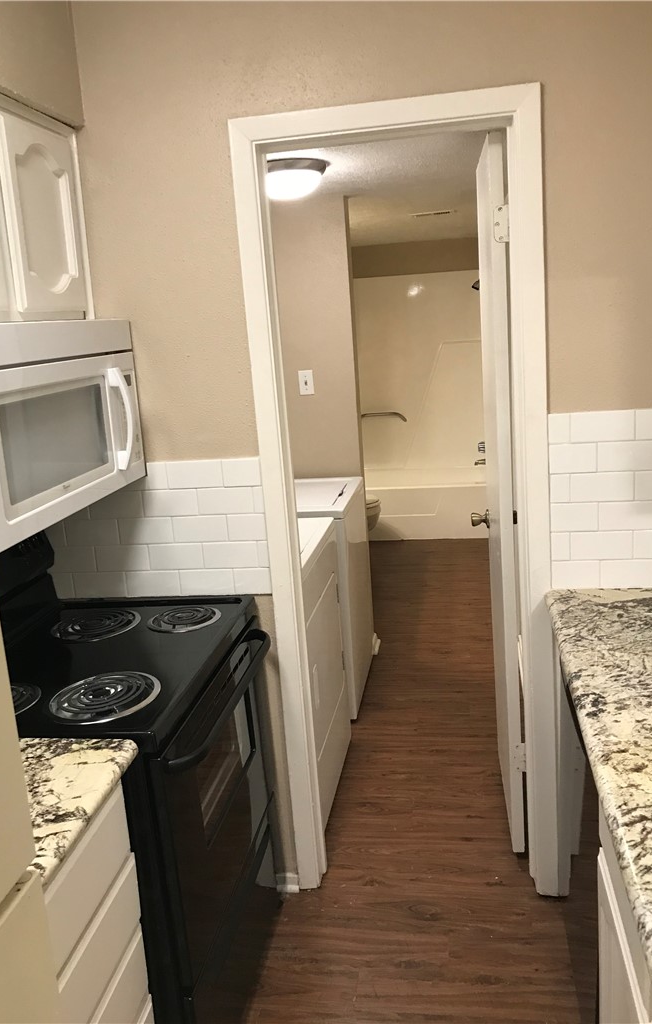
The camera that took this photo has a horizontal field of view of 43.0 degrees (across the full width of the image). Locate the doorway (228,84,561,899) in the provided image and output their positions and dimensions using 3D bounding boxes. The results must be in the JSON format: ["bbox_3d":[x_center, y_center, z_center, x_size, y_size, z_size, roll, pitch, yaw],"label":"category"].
[{"bbox_3d":[0.214,0.057,2.216,0.740,2.115,0.138,-2,12,9],"label":"doorway"}]

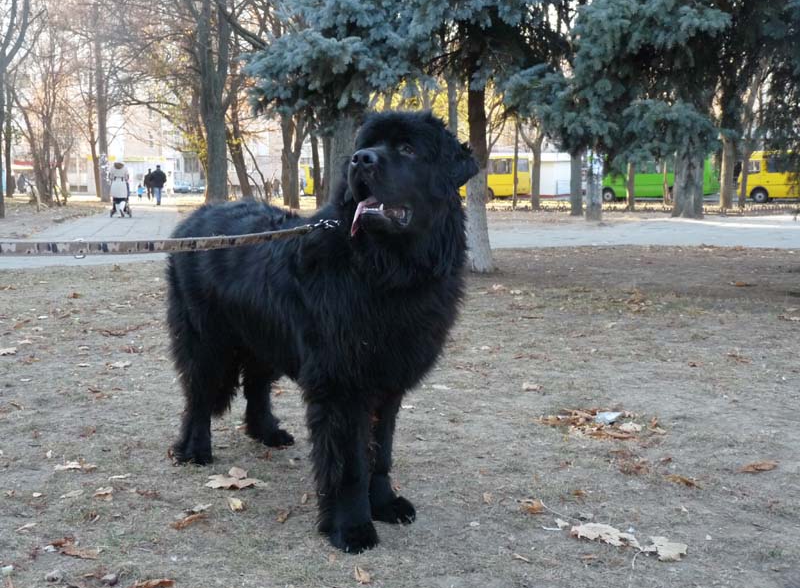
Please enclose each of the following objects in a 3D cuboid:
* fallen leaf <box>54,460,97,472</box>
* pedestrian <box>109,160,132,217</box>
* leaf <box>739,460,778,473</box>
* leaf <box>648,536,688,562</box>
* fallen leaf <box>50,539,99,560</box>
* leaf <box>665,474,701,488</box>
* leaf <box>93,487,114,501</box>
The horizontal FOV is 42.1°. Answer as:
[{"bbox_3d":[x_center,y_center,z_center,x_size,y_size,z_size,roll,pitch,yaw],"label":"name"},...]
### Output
[{"bbox_3d":[-0.900,0.478,2.892,0.114,0.025,0.055,0,6,3],"label":"fallen leaf"},{"bbox_3d":[-8.185,-3.055,30.400,0.550,1.630,0.500,-1,6,-13],"label":"pedestrian"},{"bbox_3d":[0.994,0.478,2.885,0.131,0.025,0.055,-2,6,-15],"label":"leaf"},{"bbox_3d":[0.618,0.590,2.401,0.090,0.025,0.100,2,6,15],"label":"leaf"},{"bbox_3d":[-0.751,0.590,2.401,0.110,0.025,0.065,0,6,0],"label":"fallen leaf"},{"bbox_3d":[0.753,0.495,2.753,0.103,0.020,0.045,4,7,33],"label":"leaf"},{"bbox_3d":[-0.812,0.546,2.848,0.058,0.020,0.058,-1,6,-10],"label":"leaf"}]

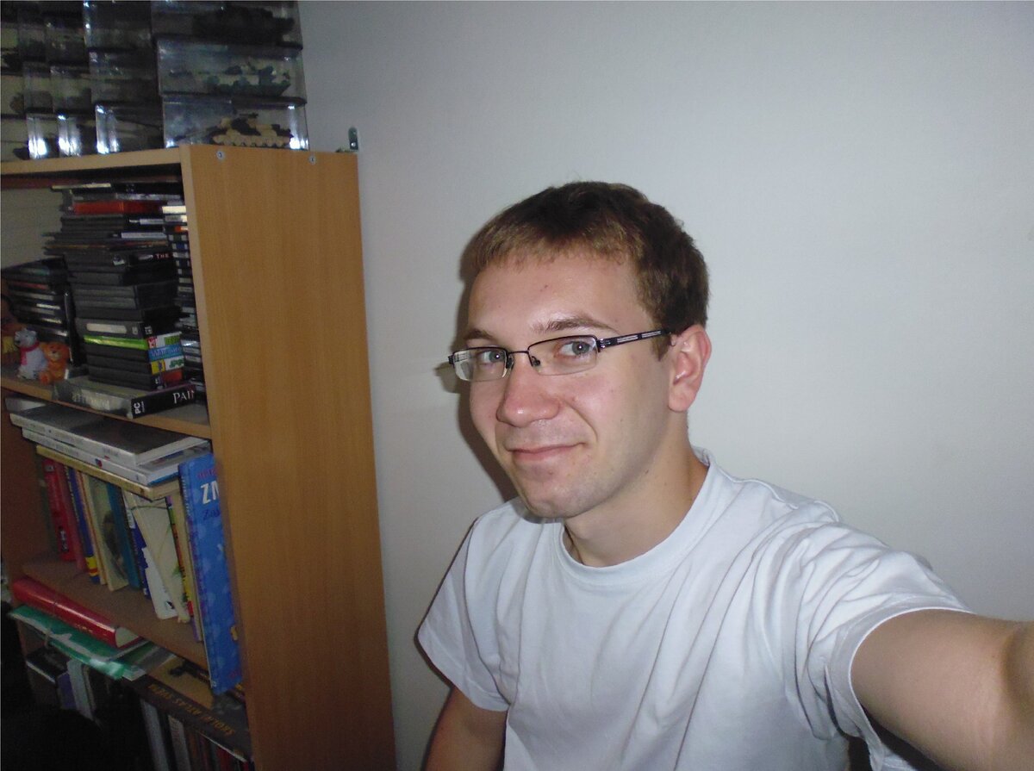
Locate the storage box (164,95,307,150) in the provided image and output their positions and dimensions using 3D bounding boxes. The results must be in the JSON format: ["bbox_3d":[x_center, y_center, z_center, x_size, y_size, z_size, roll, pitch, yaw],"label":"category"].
[{"bbox_3d":[-0.343,-0.312,0.871,0.160,0.060,0.075,-8,16,-26],"label":"storage box"}]

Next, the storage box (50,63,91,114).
[{"bbox_3d":[-0.531,-0.395,0.969,0.160,0.059,0.075,-5,15,-16],"label":"storage box"}]

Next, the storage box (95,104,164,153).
[{"bbox_3d":[-0.438,-0.322,0.913,0.160,0.060,0.075,-5,15,-18],"label":"storage box"}]

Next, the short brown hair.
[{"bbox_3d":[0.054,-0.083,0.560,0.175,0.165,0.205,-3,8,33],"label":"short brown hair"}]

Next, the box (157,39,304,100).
[{"bbox_3d":[-0.343,-0.369,0.857,0.160,0.060,0.075,-8,16,-26],"label":"box"}]

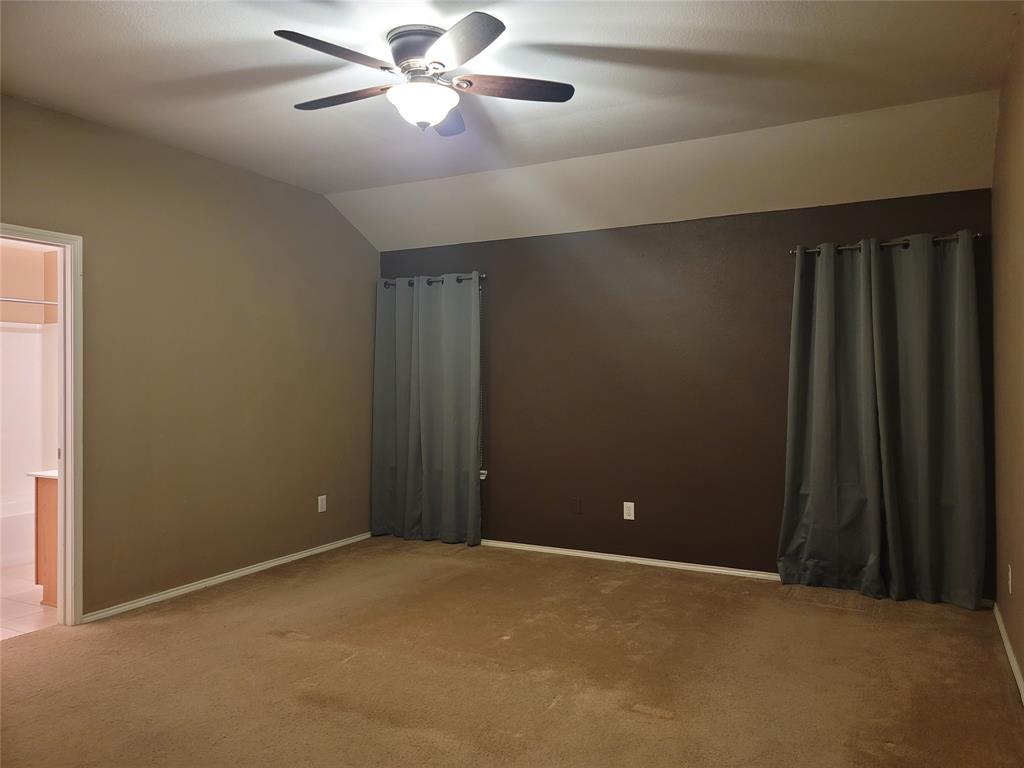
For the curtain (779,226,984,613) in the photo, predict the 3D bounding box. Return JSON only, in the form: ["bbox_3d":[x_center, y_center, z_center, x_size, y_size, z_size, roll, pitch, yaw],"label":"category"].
[{"bbox_3d":[2.191,0.209,4.457,1.105,2.155,0.140,0,1,28],"label":"curtain"}]

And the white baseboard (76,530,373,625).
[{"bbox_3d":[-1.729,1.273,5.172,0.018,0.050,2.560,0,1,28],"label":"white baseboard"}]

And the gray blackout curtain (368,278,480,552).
[{"bbox_3d":[-0.695,0.204,6.016,1.015,2.155,0.130,0,1,28],"label":"gray blackout curtain"}]

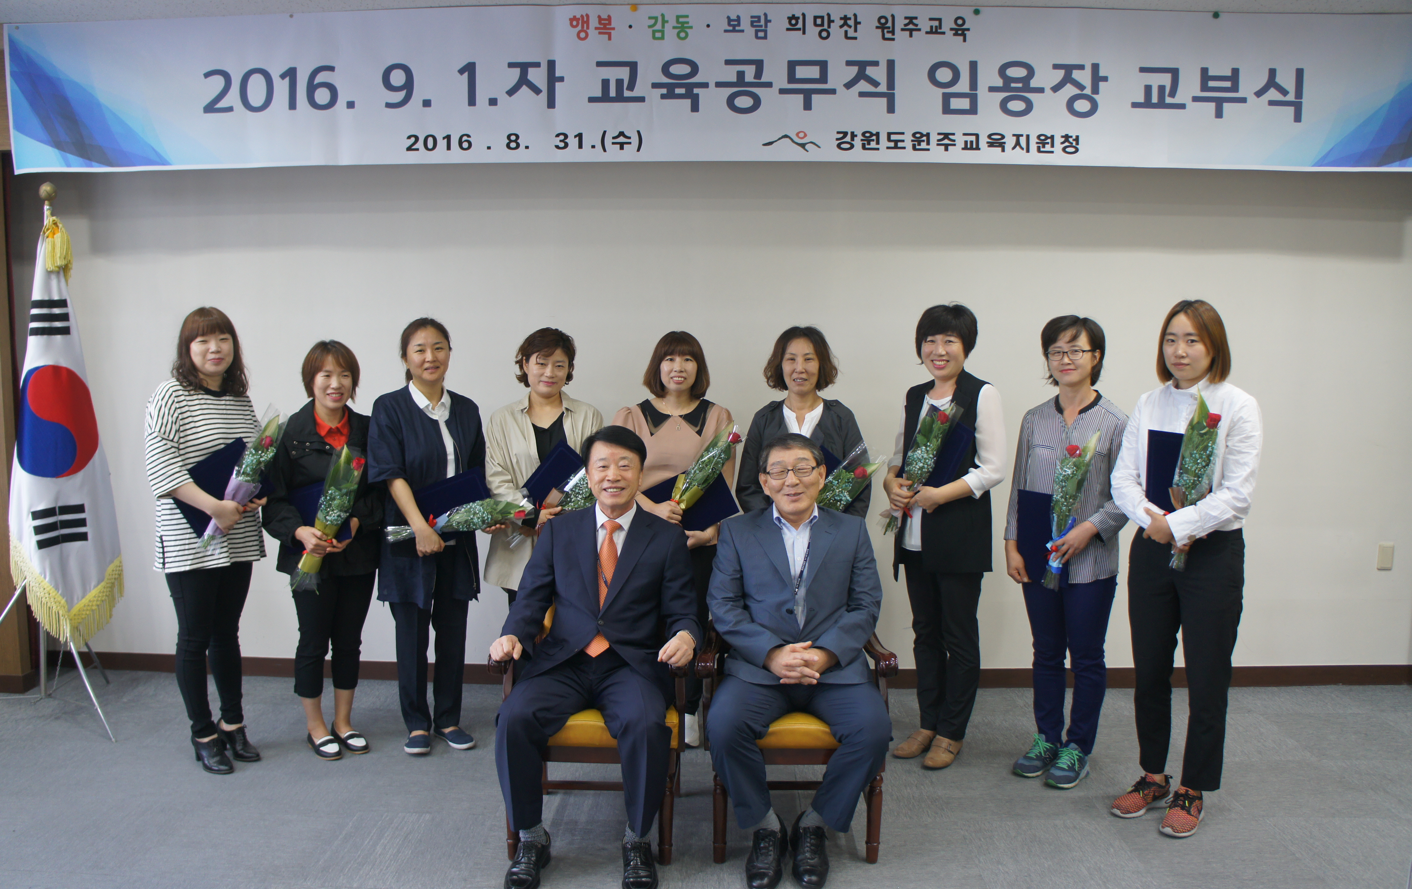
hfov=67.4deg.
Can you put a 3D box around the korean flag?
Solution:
[{"bbox_3d":[-2.408,-0.053,3.987,0.440,1.650,0.230,-1,6,-17],"label":"korean flag"}]

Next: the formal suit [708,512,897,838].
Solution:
[{"bbox_3d":[0.279,0.654,3.203,0.540,0.950,0.570,1,6,3],"label":"formal suit"}]

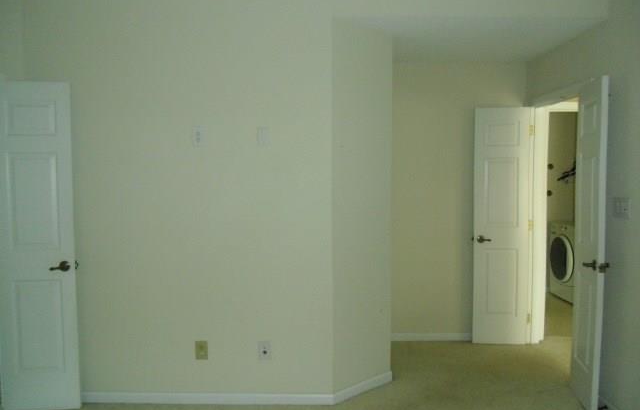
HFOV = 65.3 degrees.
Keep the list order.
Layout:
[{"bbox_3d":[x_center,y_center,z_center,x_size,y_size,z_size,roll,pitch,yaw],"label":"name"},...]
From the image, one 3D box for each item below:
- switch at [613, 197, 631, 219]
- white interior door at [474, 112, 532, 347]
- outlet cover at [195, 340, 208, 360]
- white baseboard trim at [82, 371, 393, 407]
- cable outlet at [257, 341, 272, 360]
[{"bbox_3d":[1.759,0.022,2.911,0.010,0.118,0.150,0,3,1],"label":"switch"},{"bbox_3d":[1.557,0.194,4.297,0.465,2.030,0.037,0,3,3],"label":"white interior door"},{"bbox_3d":[-0.759,0.937,3.212,0.075,0.117,0.010,0,3,2],"label":"outlet cover"},{"bbox_3d":[-0.582,1.238,3.416,2.177,0.072,0.403,0,3,2],"label":"white baseboard trim"},{"bbox_3d":[-0.356,0.934,3.199,0.075,0.117,0.010,0,3,2],"label":"cable outlet"}]

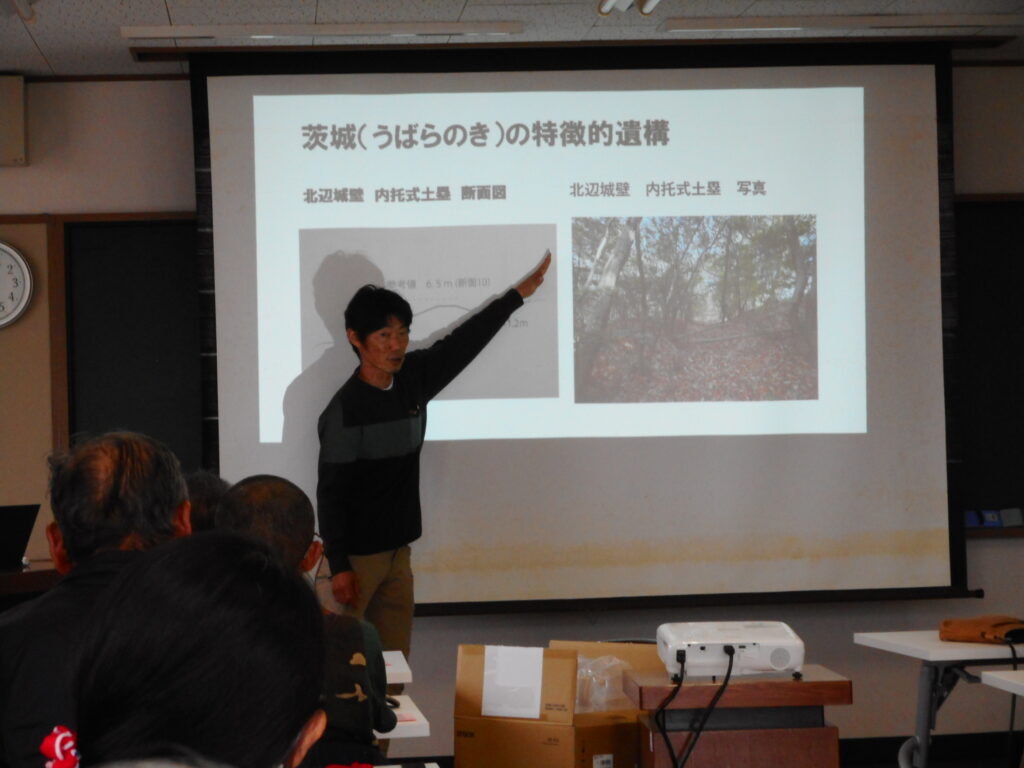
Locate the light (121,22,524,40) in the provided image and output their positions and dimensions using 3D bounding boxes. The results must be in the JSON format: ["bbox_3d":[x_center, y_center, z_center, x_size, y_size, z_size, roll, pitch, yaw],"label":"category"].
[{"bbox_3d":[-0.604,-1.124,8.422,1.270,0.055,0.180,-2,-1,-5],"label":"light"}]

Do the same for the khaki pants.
[{"bbox_3d":[-0.447,0.899,8.500,0.360,0.930,0.260,-1,-1,-37],"label":"khaki pants"}]

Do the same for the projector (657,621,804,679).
[{"bbox_3d":[0.484,0.592,5.860,0.302,0.087,0.240,-1,5,-4],"label":"projector"}]

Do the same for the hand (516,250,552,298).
[{"bbox_3d":[0.080,-0.370,8.930,0.065,0.188,0.090,36,0,0],"label":"hand"}]

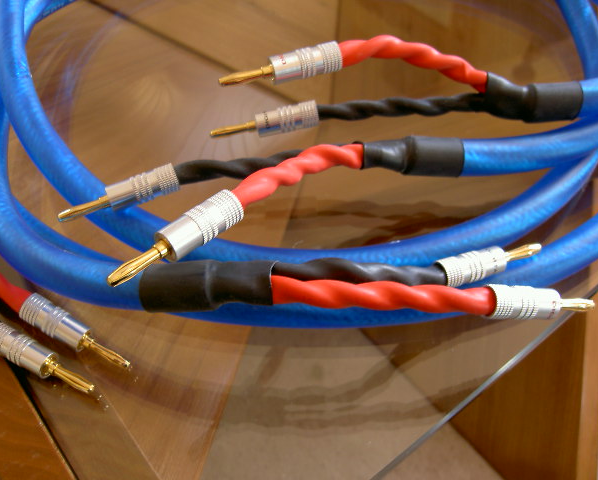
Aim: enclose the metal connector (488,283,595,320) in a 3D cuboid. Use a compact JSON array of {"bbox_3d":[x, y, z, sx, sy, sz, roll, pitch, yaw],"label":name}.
[{"bbox_3d":[0.079,0.020,0.200,0.044,0.010,0.010,4,50,-24],"label":"metal connector"}]

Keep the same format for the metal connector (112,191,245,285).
[{"bbox_3d":[-0.034,0.000,0.175,0.010,0.010,0.044,36,53,24],"label":"metal connector"}]

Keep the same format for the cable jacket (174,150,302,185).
[{"bbox_3d":[-0.012,-0.029,0.231,0.066,0.010,0.010,-9,54,-2],"label":"cable jacket"}]

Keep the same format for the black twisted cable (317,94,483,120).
[{"bbox_3d":[0.041,-0.054,0.254,0.066,0.009,0.009,-3,53,5],"label":"black twisted cable"}]

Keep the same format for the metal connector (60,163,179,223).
[{"bbox_3d":[-0.066,-0.016,0.228,0.044,0.010,0.010,-21,56,-8],"label":"metal connector"}]

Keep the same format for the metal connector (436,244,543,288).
[{"bbox_3d":[0.069,0.007,0.223,0.044,0.010,0.010,-14,54,-21],"label":"metal connector"}]

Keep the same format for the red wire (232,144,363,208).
[{"bbox_3d":[0.001,-0.023,0.208,0.012,0.013,0.064,39,42,26],"label":"red wire"}]

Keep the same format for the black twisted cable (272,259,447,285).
[{"bbox_3d":[0.021,0.010,0.201,0.062,0.012,0.010,3,50,-24],"label":"black twisted cable"}]

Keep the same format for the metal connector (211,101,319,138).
[{"bbox_3d":[-0.014,-0.047,0.255,0.044,0.010,0.010,-12,54,-1],"label":"metal connector"}]

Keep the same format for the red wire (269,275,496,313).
[{"bbox_3d":[0.025,0.017,0.189,0.067,0.010,0.009,3,53,-3],"label":"red wire"}]

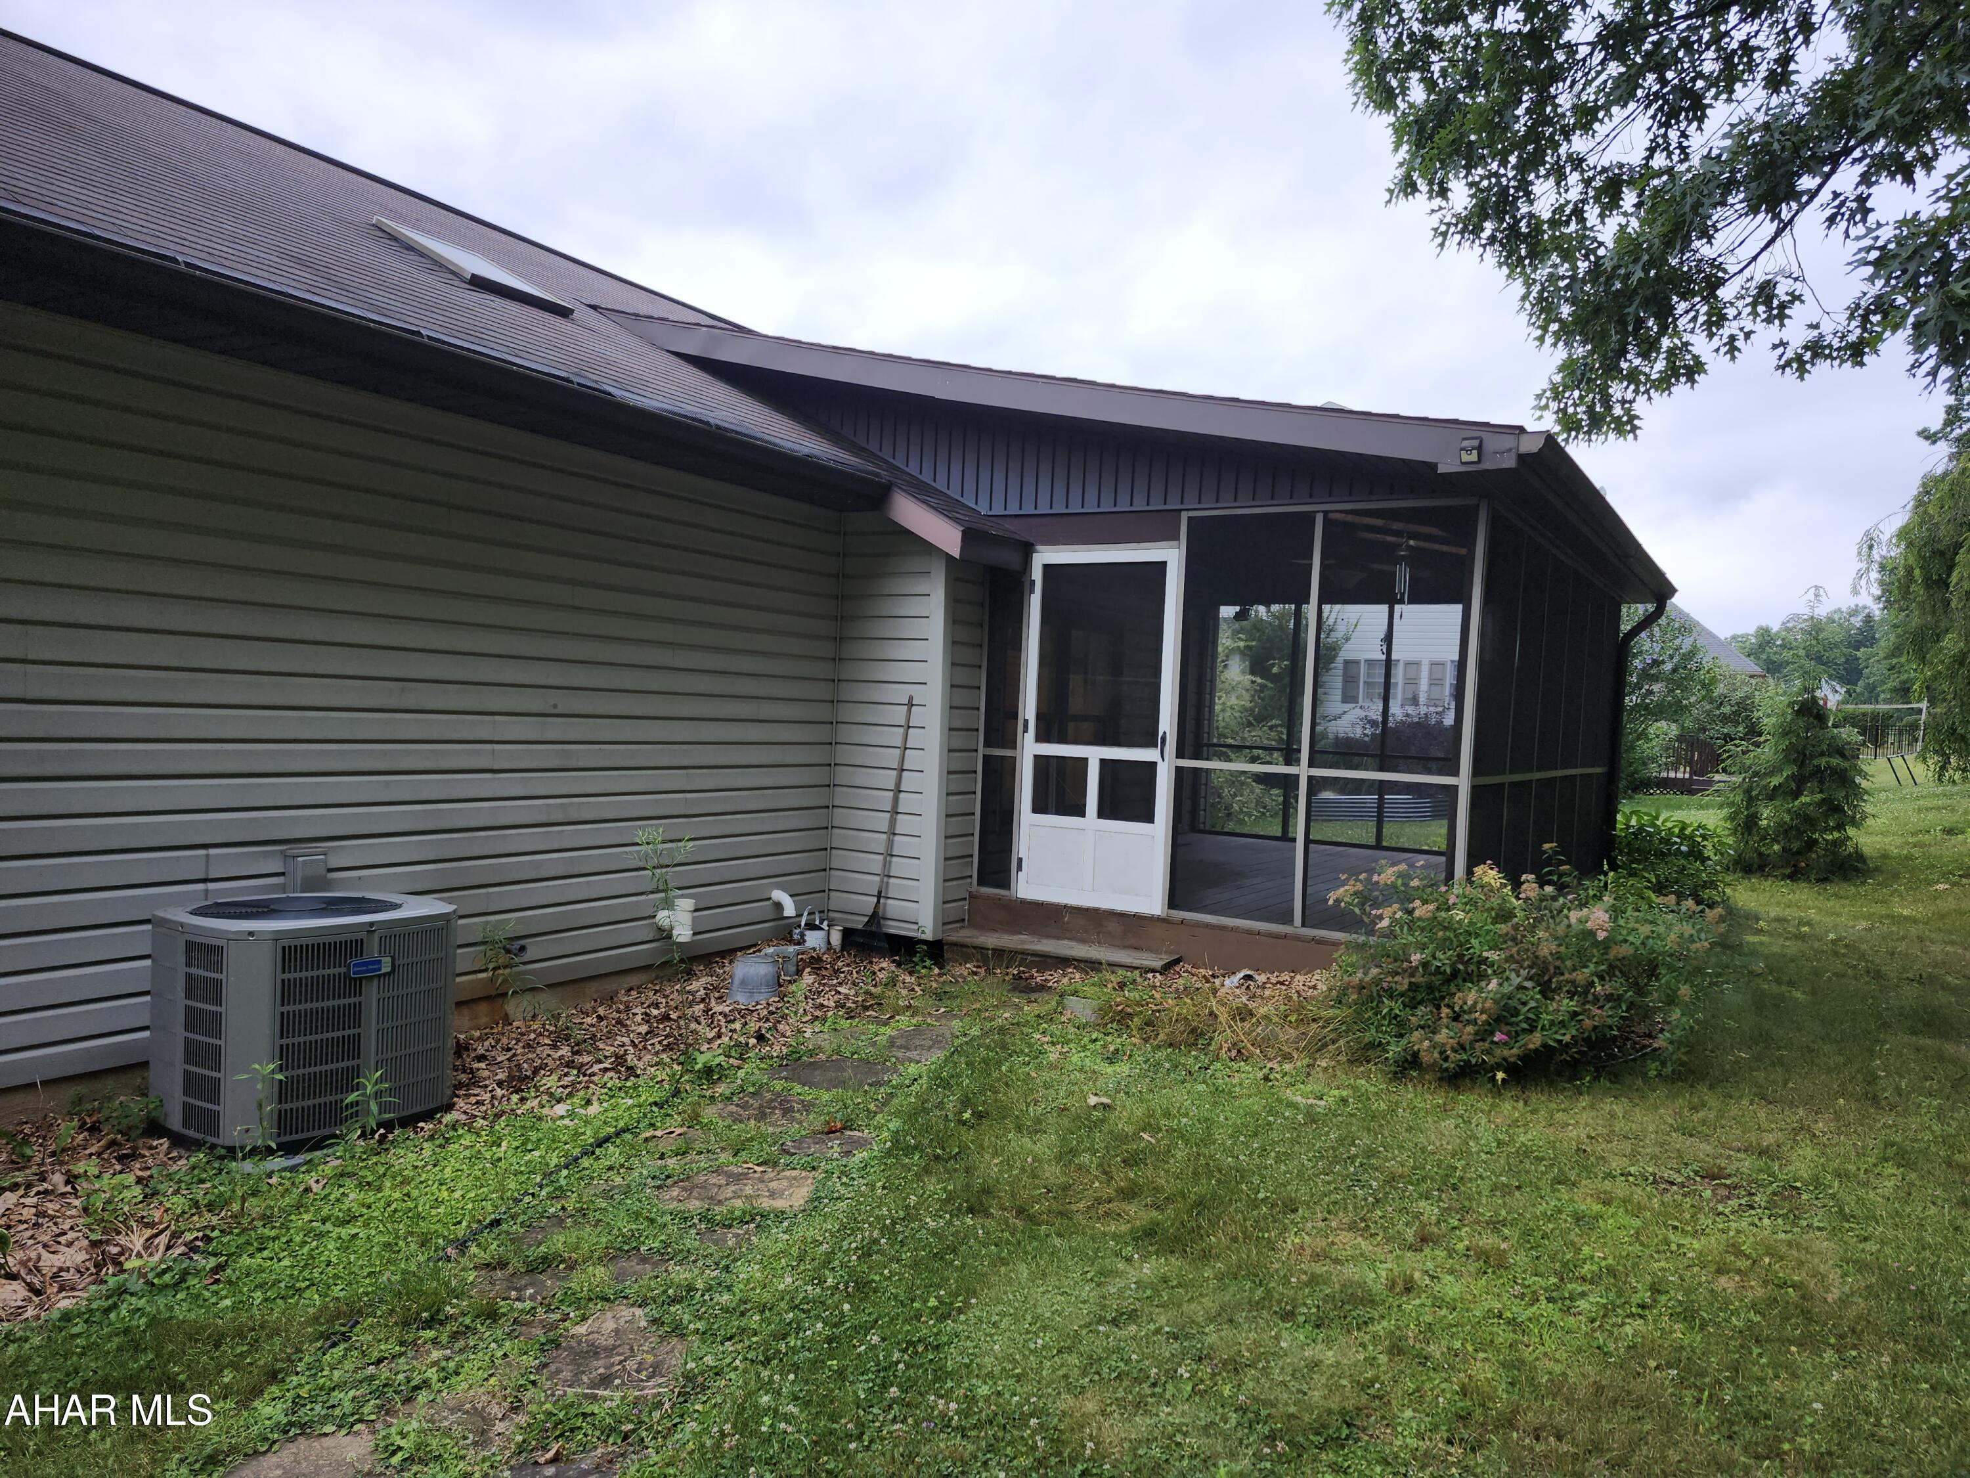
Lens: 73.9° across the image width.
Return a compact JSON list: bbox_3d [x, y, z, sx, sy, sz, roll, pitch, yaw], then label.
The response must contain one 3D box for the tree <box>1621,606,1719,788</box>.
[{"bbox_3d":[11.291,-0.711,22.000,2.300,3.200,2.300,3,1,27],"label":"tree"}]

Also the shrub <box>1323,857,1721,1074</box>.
[{"bbox_3d":[2.527,1.038,6.150,1.650,0.860,1.300,3,1,0],"label":"shrub"}]

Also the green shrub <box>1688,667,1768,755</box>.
[{"bbox_3d":[15.065,-0.358,26.500,1.700,2.200,1.700,3,1,30],"label":"green shrub"}]

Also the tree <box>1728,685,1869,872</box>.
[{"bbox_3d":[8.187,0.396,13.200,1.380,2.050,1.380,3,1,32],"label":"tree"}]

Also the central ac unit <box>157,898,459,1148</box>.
[{"bbox_3d":[-2.286,0.901,4.429,0.692,0.659,0.778,3,1,34],"label":"central ac unit"}]

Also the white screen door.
[{"bbox_3d":[0.638,-0.053,7.462,0.920,2.030,0.050,3,1,31],"label":"white screen door"}]

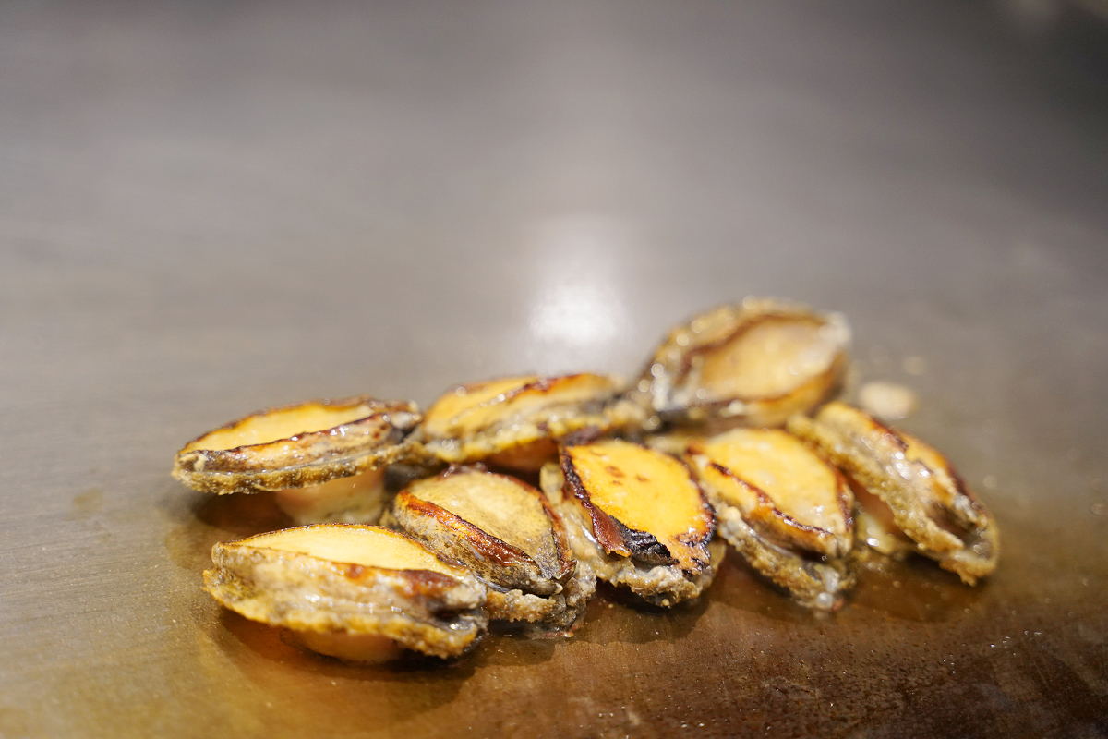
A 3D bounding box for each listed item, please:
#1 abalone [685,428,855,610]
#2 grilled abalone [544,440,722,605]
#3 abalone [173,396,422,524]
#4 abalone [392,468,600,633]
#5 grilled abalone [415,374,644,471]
[{"bbox_3d":[0.059,0.042,0.620,0.042,0.028,0.063,-16,38,-29],"label":"abalone"},{"bbox_3d":[0.021,0.042,0.623,0.042,0.026,0.061,-23,42,-32],"label":"grilled abalone"},{"bbox_3d":[-0.072,0.027,0.648,0.070,0.027,0.045,-10,25,-12],"label":"abalone"},{"bbox_3d":[-0.017,0.050,0.609,0.066,0.028,0.042,26,38,34],"label":"abalone"},{"bbox_3d":[-0.008,0.016,0.670,0.069,0.024,0.045,-12,22,-21],"label":"grilled abalone"}]

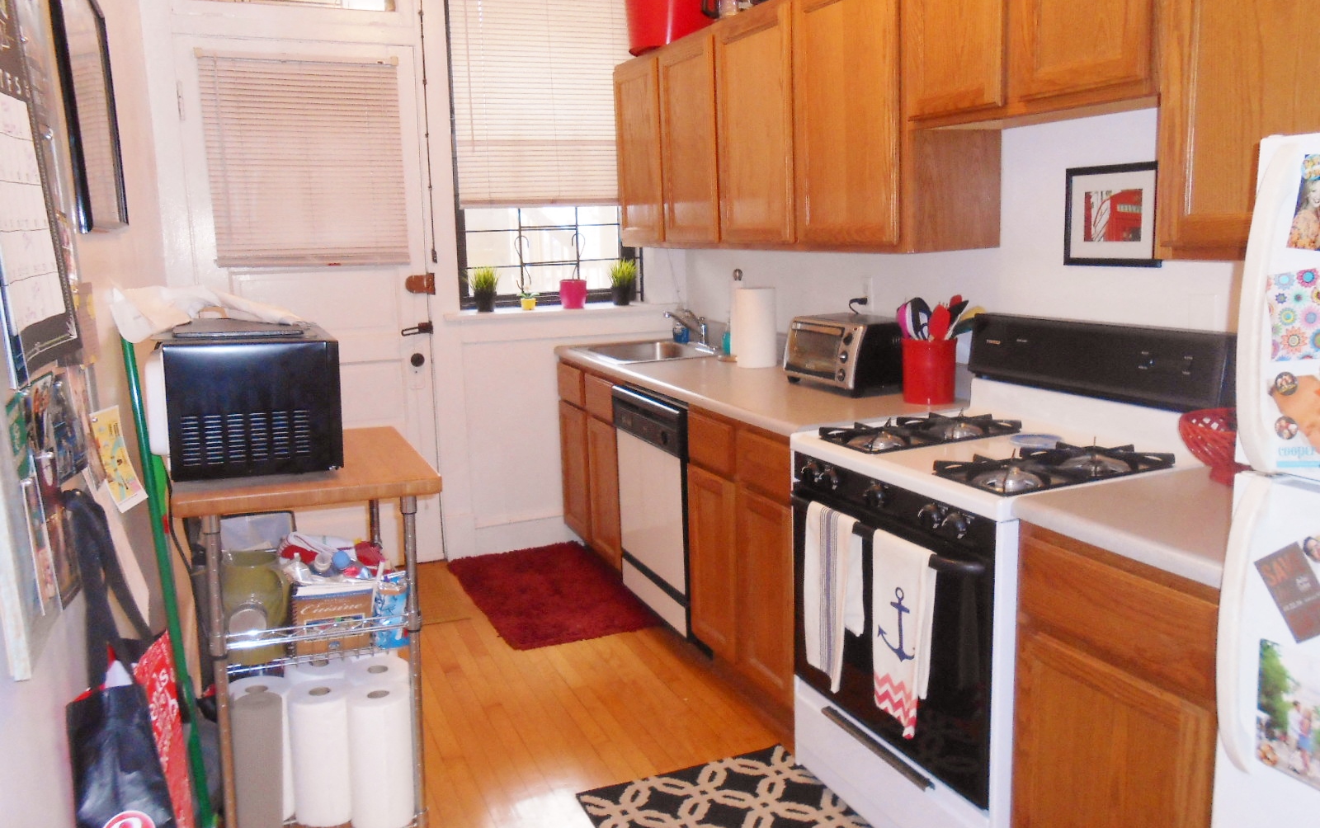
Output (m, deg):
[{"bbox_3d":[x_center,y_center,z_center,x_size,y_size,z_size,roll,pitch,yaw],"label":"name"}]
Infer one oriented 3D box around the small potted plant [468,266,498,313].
[{"bbox_3d":[-0.750,-0.527,4.178,0.128,0.180,0.128,-7,12,-23],"label":"small potted plant"}]

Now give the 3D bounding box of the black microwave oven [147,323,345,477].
[{"bbox_3d":[-0.936,-0.043,2.252,0.365,0.275,0.455,-5,11,-20],"label":"black microwave oven"}]

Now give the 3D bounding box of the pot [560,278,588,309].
[{"bbox_3d":[-0.381,-0.525,4.326,0.120,0.122,0.120,-2,11,0],"label":"pot"}]

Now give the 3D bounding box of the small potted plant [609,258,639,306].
[{"bbox_3d":[-0.164,-0.587,4.391,0.130,0.200,0.130,-2,11,0],"label":"small potted plant"}]

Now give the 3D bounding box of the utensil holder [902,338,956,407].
[{"bbox_3d":[0.780,-0.124,2.869,0.147,0.173,0.147,-2,11,0],"label":"utensil holder"}]

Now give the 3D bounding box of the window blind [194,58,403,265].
[{"bbox_3d":[-1.338,-0.965,3.785,0.712,0.775,0.040,-6,11,-23],"label":"window blind"}]

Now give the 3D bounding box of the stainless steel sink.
[{"bbox_3d":[-0.047,-0.189,4.139,0.465,0.170,0.590,-6,11,-23],"label":"stainless steel sink"}]

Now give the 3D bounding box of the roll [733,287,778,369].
[{"bbox_3d":[0.351,-0.316,3.628,0.152,0.283,0.152,-2,11,0],"label":"roll"}]

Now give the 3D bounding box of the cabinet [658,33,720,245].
[{"bbox_3d":[0.237,-1.000,3.692,0.325,0.725,0.465,-7,12,-23],"label":"cabinet"}]

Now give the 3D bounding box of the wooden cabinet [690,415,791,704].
[{"bbox_3d":[0.520,0.380,3.047,0.620,0.800,0.655,-7,12,-23],"label":"wooden cabinet"}]

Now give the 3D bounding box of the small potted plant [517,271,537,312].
[{"bbox_3d":[-0.579,-0.534,4.316,0.090,0.165,0.080,-6,11,-23],"label":"small potted plant"}]

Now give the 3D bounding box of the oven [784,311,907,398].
[{"bbox_3d":[0.600,-0.191,3.060,0.270,0.213,0.375,-6,11,-23],"label":"oven"}]

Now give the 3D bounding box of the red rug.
[{"bbox_3d":[-0.429,0.690,3.969,0.610,0.030,1.000,-6,11,-23],"label":"red rug"}]

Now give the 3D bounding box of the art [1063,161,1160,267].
[{"bbox_3d":[1.065,-0.466,2.329,0.020,0.232,0.275,-7,12,-23],"label":"art"}]

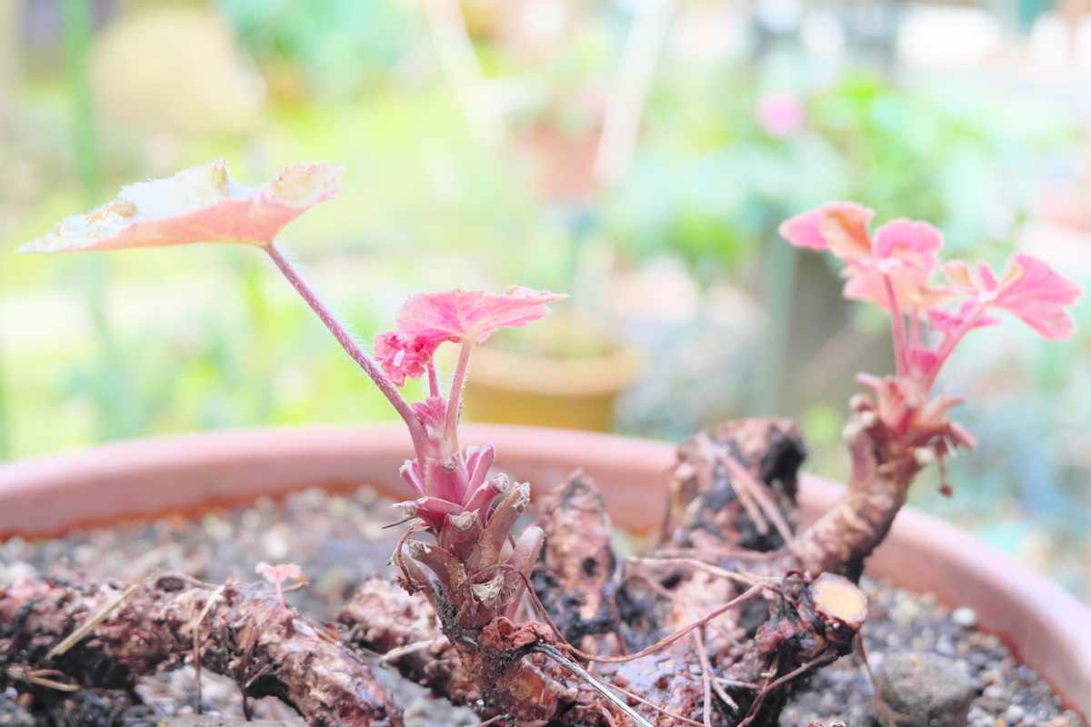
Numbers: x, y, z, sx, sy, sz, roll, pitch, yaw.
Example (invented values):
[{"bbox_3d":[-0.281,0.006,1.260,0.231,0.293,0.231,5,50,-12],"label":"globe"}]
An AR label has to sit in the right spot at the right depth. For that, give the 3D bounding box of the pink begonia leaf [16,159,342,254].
[{"bbox_3d":[-0.082,-0.035,0.360,0.073,0.019,0.050,0,14,0],"label":"pink begonia leaf"}]

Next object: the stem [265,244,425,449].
[{"bbox_3d":[-0.044,-0.005,0.360,0.006,0.057,0.005,-36,11,8],"label":"stem"}]

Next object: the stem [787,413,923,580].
[{"bbox_3d":[0.076,0.033,0.395,0.018,0.039,0.017,27,12,-7],"label":"stem"}]

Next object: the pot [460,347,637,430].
[{"bbox_3d":[0.003,0.078,1.860,0.210,0.185,0.210,0,14,0],"label":"pot"}]

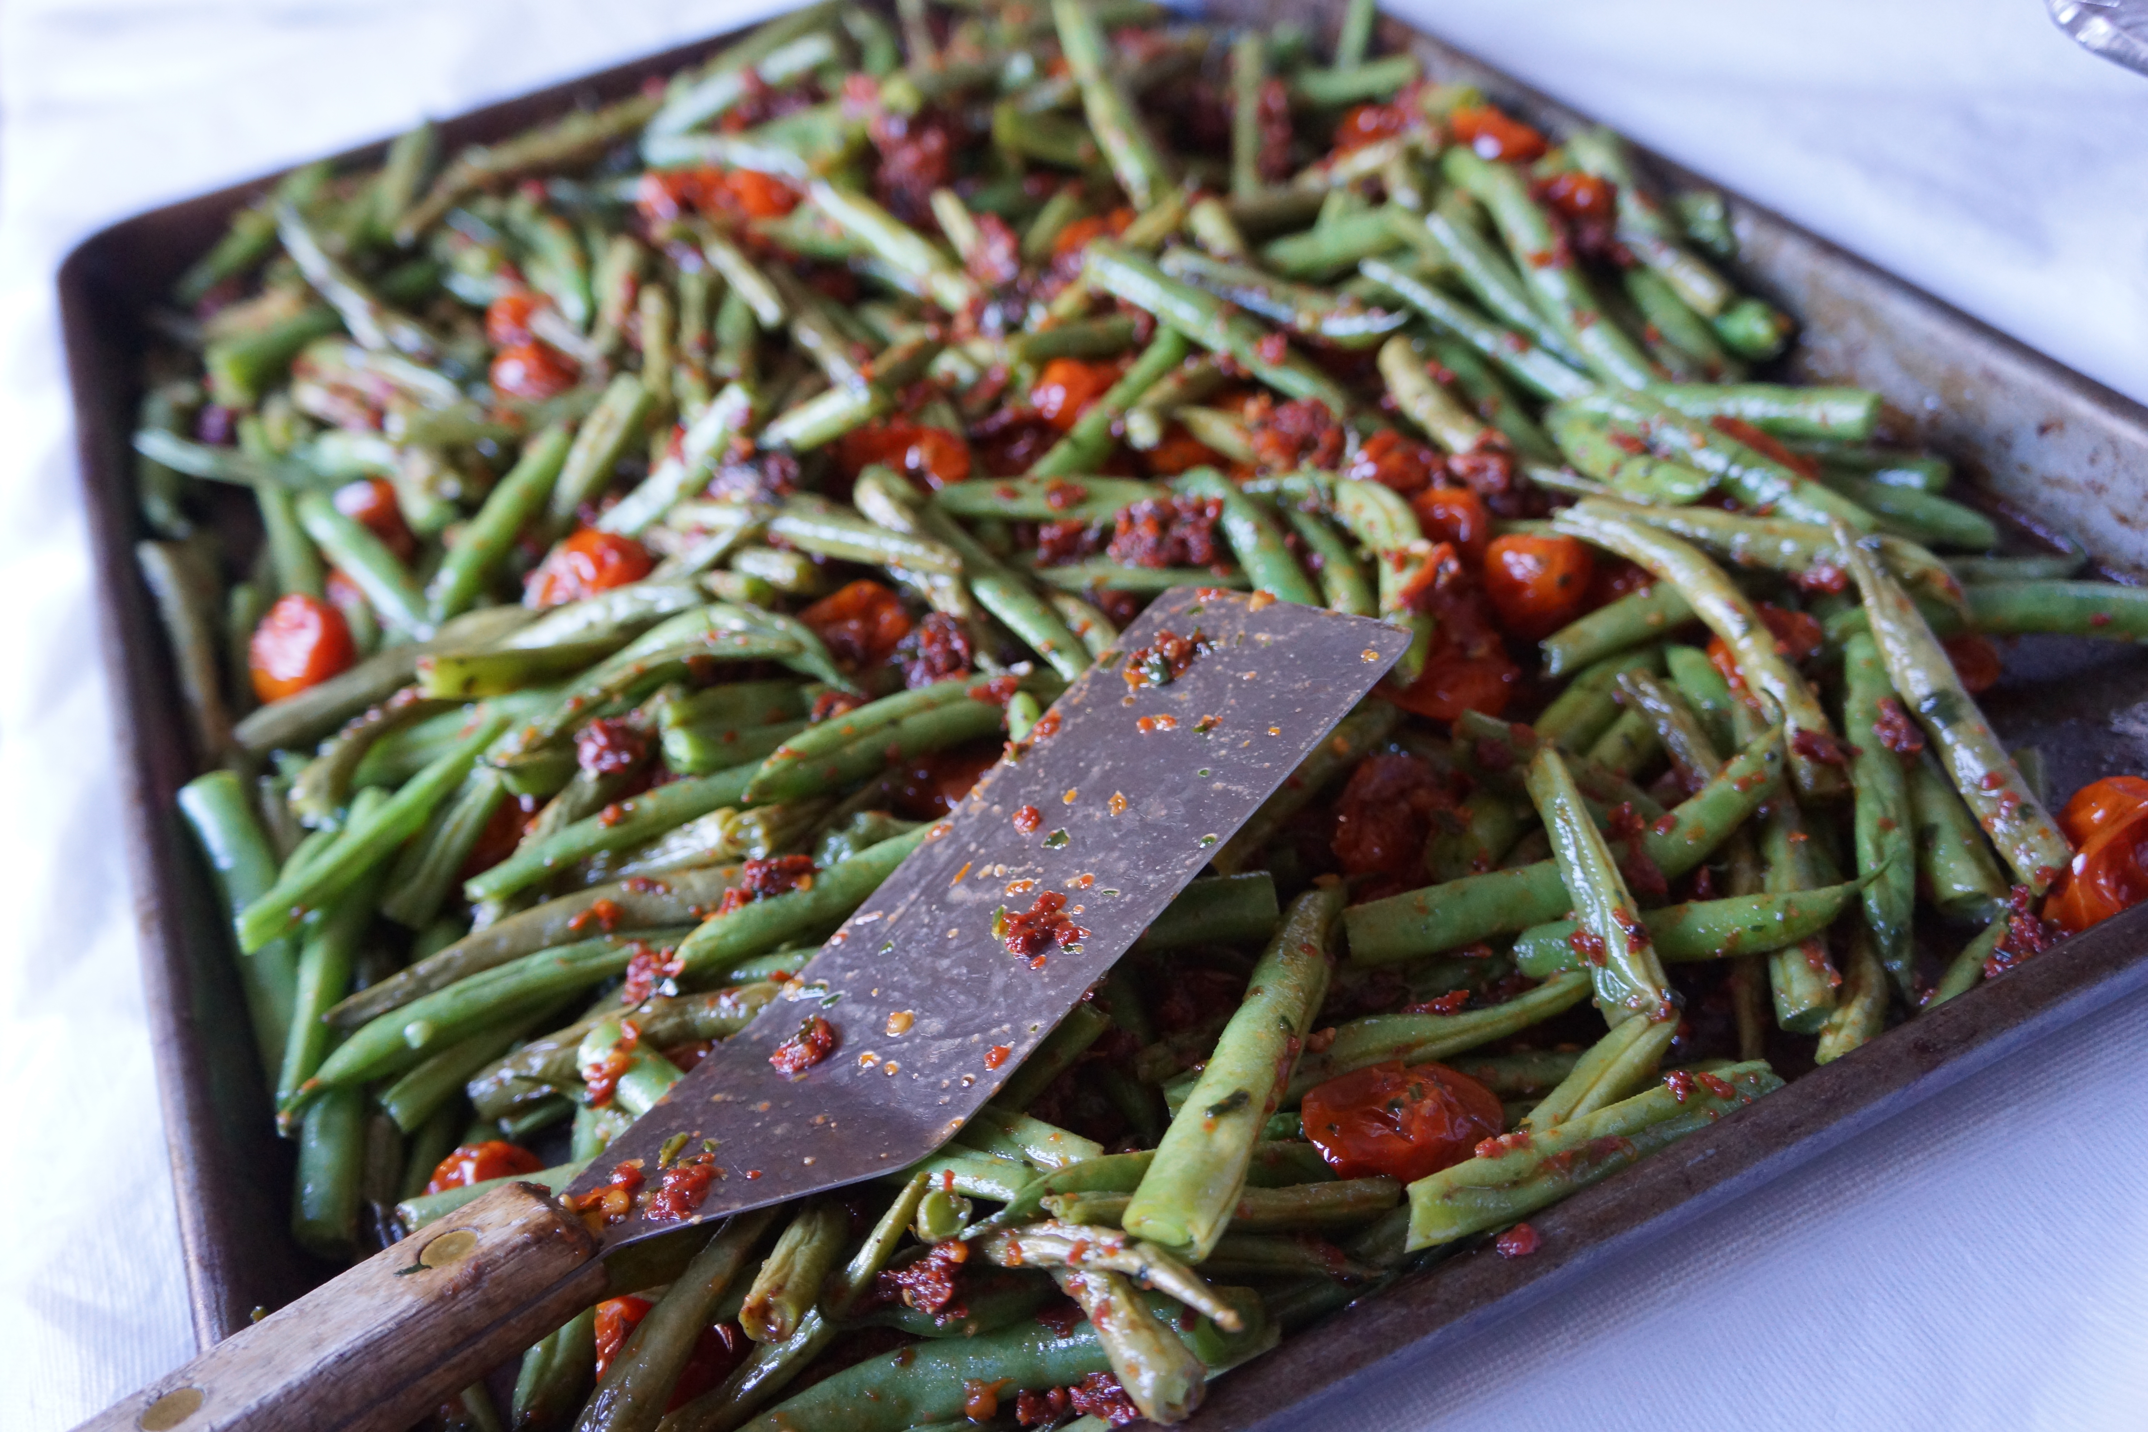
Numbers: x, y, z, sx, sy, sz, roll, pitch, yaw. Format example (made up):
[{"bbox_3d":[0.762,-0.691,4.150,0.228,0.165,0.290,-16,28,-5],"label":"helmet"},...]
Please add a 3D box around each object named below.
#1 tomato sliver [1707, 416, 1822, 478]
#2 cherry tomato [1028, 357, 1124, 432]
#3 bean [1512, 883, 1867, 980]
[{"bbox_3d":[0.123,-0.048,0.351,0.006,0.007,0.021,-28,43,-19],"label":"tomato sliver"},{"bbox_3d":[0.001,-0.065,0.400,0.019,0.017,0.018,-10,40,2],"label":"cherry tomato"},{"bbox_3d":[0.088,0.030,0.279,0.051,0.008,0.011,-10,40,0],"label":"bean"}]

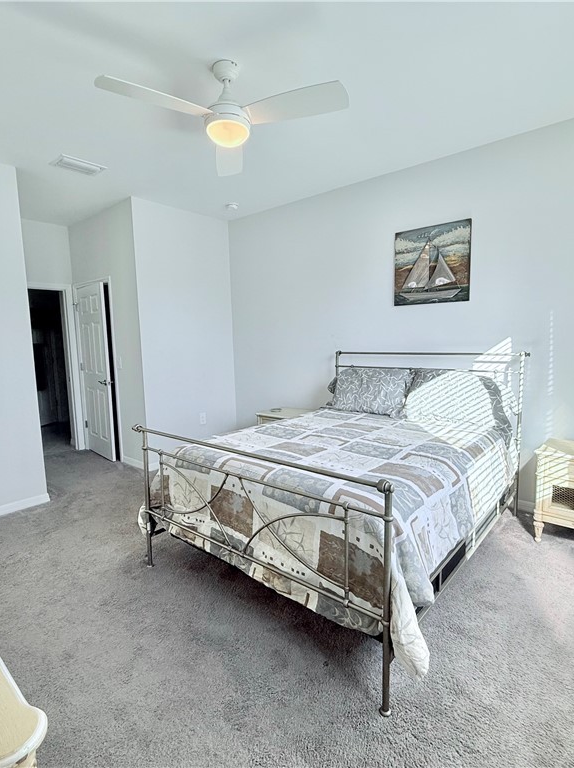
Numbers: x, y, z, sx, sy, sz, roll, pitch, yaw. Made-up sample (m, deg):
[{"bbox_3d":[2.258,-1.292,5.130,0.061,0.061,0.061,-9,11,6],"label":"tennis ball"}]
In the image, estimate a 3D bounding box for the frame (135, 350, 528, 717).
[{"bbox_3d":[0.419,0.456,2.796,1.680,1.239,2.184,4,9,40],"label":"frame"}]

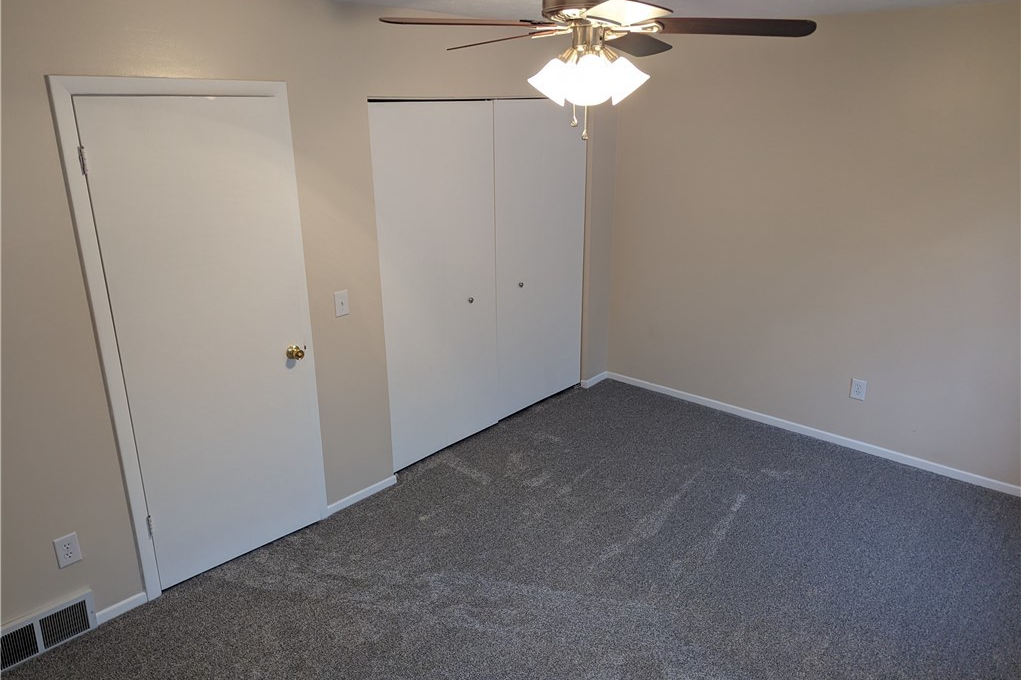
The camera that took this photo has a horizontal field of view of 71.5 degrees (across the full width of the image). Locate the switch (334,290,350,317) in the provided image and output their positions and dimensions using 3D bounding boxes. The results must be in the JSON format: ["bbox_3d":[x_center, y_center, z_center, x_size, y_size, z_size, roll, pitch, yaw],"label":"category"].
[{"bbox_3d":[-0.827,-0.177,3.493,0.011,0.123,0.078,15,23,39],"label":"switch"}]

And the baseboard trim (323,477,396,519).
[{"bbox_3d":[-0.800,0.839,3.837,0.014,0.054,0.475,15,23,39],"label":"baseboard trim"}]

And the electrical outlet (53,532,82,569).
[{"bbox_3d":[-1.713,0.816,2.745,0.010,0.124,0.079,15,23,39],"label":"electrical outlet"}]

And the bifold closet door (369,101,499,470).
[{"bbox_3d":[-0.398,-0.297,4.047,0.035,2.005,0.905,15,23,39],"label":"bifold closet door"}]

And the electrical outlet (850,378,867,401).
[{"bbox_3d":[2.119,0.303,4.314,0.079,0.124,0.010,15,23,39],"label":"electrical outlet"}]

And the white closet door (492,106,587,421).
[{"bbox_3d":[0.204,-0.528,4.696,0.035,2.015,0.915,15,23,39],"label":"white closet door"}]

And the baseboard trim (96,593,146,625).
[{"bbox_3d":[-1.620,1.125,2.963,0.014,0.056,0.198,15,23,39],"label":"baseboard trim"}]

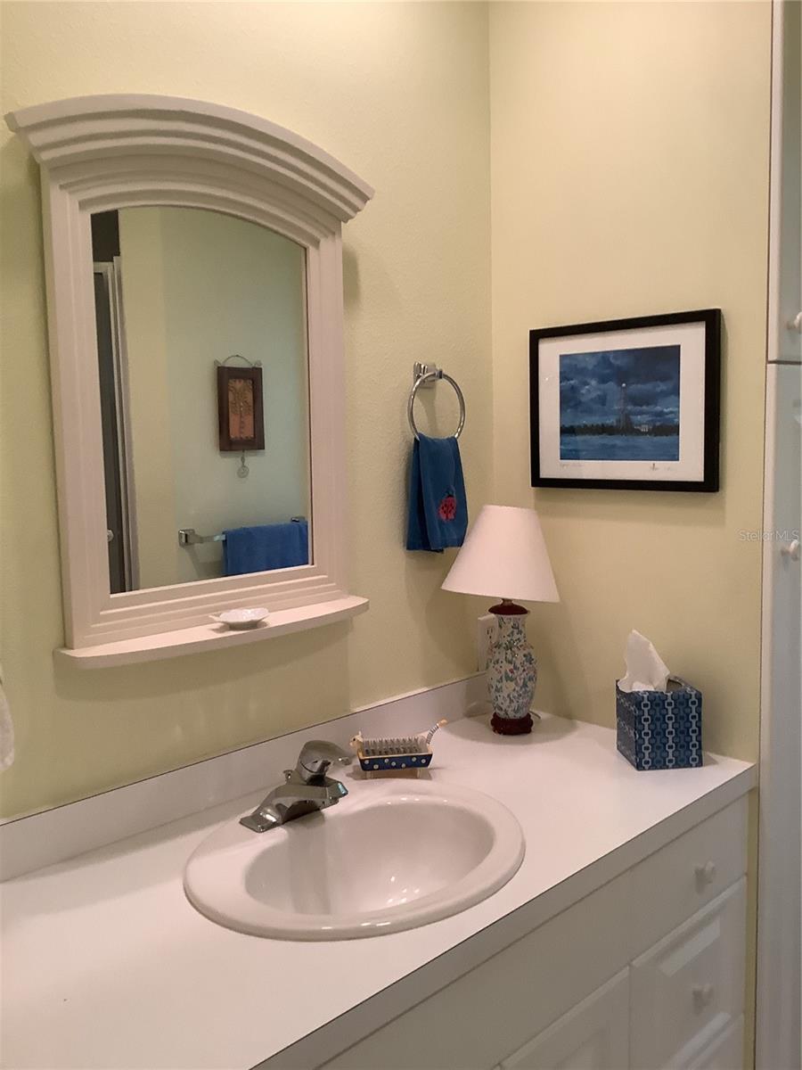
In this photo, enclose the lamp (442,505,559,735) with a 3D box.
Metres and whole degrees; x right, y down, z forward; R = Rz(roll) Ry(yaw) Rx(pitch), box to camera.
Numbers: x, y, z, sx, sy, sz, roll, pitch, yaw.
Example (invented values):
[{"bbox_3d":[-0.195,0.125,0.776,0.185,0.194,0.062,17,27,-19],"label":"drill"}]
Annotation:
[{"bbox_3d":[0.189,0.164,1.821,0.215,0.425,0.215,-1,6,0],"label":"lamp"}]

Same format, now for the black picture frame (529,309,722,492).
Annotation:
[{"bbox_3d":[0.398,-0.235,1.744,0.383,0.304,0.020,5,9,44],"label":"black picture frame"}]

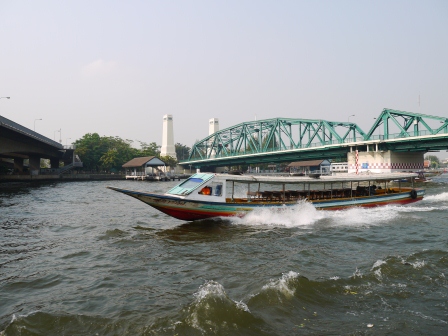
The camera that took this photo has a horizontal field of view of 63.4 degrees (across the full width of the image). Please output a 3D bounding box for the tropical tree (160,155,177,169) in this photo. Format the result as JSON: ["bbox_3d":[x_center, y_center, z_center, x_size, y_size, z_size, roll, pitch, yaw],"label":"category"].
[{"bbox_3d":[-18.684,-1.515,122.000,5.500,6.000,5.500,0,0,0],"label":"tropical tree"}]

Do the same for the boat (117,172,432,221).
[{"bbox_3d":[5.825,1.347,21.338,25.600,2.200,2.500,0,-1,-39],"label":"boat"}]

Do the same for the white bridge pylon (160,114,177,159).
[{"bbox_3d":[-21.708,-11.951,142.000,4.500,18.200,5.500,0,-1,-35],"label":"white bridge pylon"}]

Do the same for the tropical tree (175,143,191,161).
[{"bbox_3d":[-18.895,-5.008,165.000,8.000,13.000,8.000,0,-1,-33],"label":"tropical tree"}]

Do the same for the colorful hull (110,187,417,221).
[{"bbox_3d":[5.825,1.597,21.338,25.600,1.650,2.400,0,-1,-39],"label":"colorful hull"}]

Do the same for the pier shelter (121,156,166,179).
[{"bbox_3d":[-22.200,0.250,101.500,8.000,6.300,16.000,0,-1,-33],"label":"pier shelter"}]

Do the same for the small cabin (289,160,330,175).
[{"bbox_3d":[36.200,-0.100,152.000,7.500,5.800,17.000,0,-1,-33],"label":"small cabin"}]

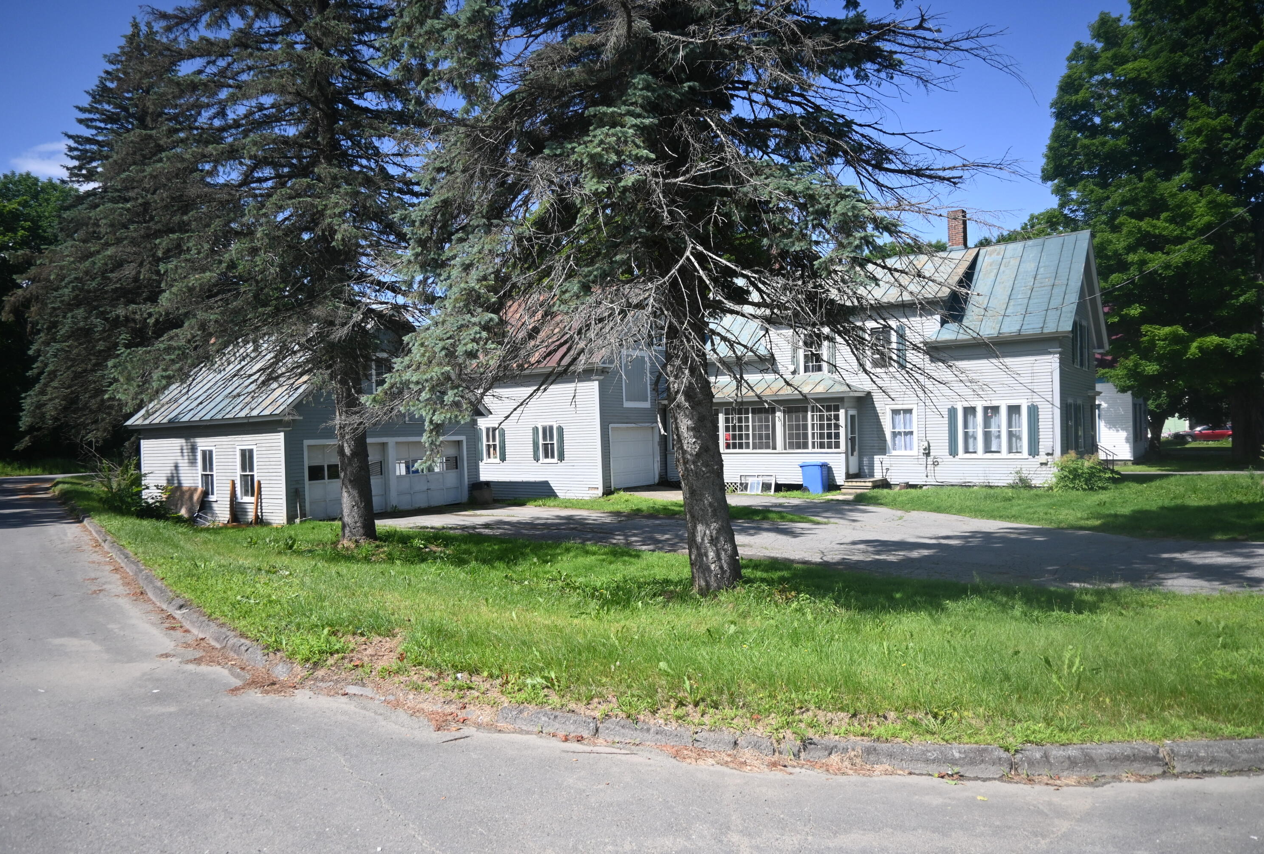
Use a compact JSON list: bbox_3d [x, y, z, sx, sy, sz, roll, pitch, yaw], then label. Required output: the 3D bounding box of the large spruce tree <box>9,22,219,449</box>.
[{"bbox_3d":[-20.500,-6.700,34.500,9.000,19.300,9.000,-2,0,0],"label":"large spruce tree"}]

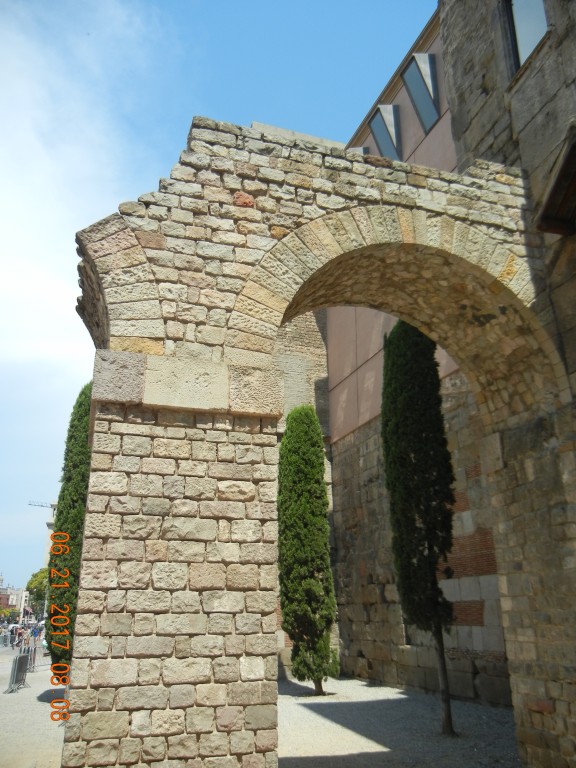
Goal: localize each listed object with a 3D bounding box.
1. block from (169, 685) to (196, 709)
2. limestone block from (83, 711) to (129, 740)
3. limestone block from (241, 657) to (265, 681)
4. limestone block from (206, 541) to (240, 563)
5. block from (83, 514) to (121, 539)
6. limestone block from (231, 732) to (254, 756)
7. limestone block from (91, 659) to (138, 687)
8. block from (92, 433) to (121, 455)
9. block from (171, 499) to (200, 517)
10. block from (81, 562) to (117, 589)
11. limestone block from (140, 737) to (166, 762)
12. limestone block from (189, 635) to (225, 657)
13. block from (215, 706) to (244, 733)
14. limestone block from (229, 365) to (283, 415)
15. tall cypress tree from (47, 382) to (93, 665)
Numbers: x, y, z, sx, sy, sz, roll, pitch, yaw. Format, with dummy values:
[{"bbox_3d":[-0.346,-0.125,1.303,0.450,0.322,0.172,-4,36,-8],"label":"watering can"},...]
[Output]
[{"bbox_3d":[-0.759,2.195,4.690,0.178,0.148,0.200,6,-21,-17],"label":"block"},{"bbox_3d":[-1.343,2.499,4.883,0.333,0.188,0.180,6,-21,-17],"label":"limestone block"},{"bbox_3d":[-0.288,2.089,4.890,0.182,0.151,0.200,6,-21,-17],"label":"limestone block"},{"bbox_3d":[-0.557,1.410,5.541,0.278,0.165,0.180,6,-21,-17],"label":"limestone block"},{"bbox_3d":[-1.430,1.111,5.140,0.264,0.177,0.200,6,-21,-17],"label":"block"},{"bbox_3d":[-0.374,2.748,5.123,0.197,0.157,0.180,6,-21,-17],"label":"limestone block"},{"bbox_3d":[-1.267,2.095,4.840,0.329,0.171,0.200,6,-21,-17],"label":"limestone block"},{"bbox_3d":[-1.513,0.521,5.535,0.225,0.176,0.180,6,-21,-17],"label":"block"},{"bbox_3d":[-0.892,1.063,5.643,0.226,0.139,0.200,6,-21,-16],"label":"block"},{"bbox_3d":[-1.483,1.508,5.229,0.270,0.205,0.170,5,-21,-16],"label":"block"},{"bbox_3d":[-1.019,2.725,4.993,0.184,0.162,0.200,6,-21,-16],"label":"limestone block"},{"bbox_3d":[-0.604,1.908,4.846,0.238,0.135,0.200,6,-21,-17],"label":"limestone block"},{"bbox_3d":[-0.434,2.370,4.738,0.192,0.153,0.200,6,-21,-17],"label":"block"},{"bbox_3d":[-0.321,0.119,5.638,0.456,0.381,0.420,6,-21,-17],"label":"limestone block"},{"bbox_3d":[-5.174,3.817,17.447,1.450,7.950,1.450,0,-20,0],"label":"tall cypress tree"}]

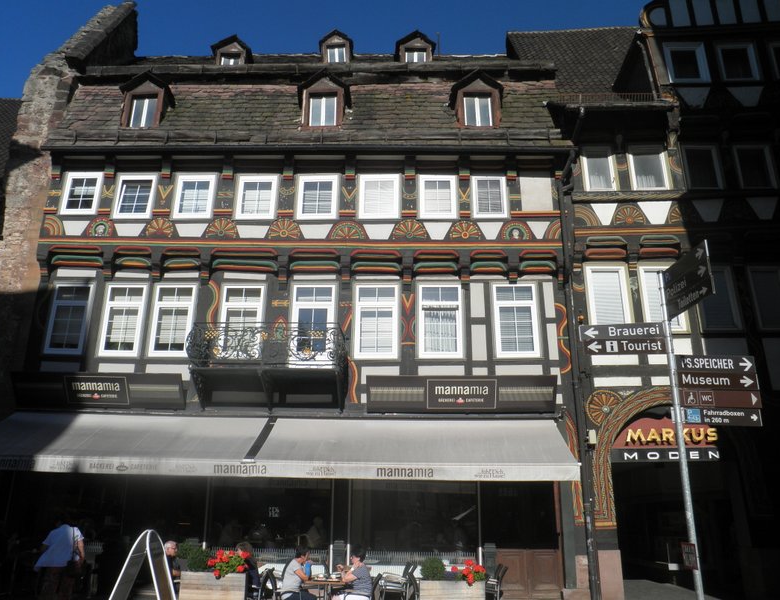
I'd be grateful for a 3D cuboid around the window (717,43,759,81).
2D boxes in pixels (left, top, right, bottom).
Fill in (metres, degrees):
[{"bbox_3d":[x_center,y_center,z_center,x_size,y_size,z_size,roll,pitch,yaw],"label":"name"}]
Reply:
[{"bbox_3d":[8.135,-5.553,15.162,0.973,1.136,0.120,0,-19,1],"label":"window"}]

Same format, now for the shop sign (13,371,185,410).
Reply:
[{"bbox_3d":[-5.980,1.899,13.357,3.506,0.813,0.140,0,1,1],"label":"shop sign"}]

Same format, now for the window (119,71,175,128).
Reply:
[{"bbox_3d":[-5.752,-4.553,15.590,1.138,1.563,0.850,0,-19,1],"label":"window"}]

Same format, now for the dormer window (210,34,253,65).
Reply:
[{"bbox_3d":[-4.429,-6.713,18.597,1.066,1.159,1.250,0,-19,1],"label":"dormer window"}]

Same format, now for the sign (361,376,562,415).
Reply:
[{"bbox_3d":[1.454,1.934,13.175,3.820,0.801,0.140,0,1,1],"label":"sign"}]

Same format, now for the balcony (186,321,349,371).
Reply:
[{"bbox_3d":[-2.451,1.077,13.247,3.093,0.979,1.000,0,-19,1],"label":"balcony"}]

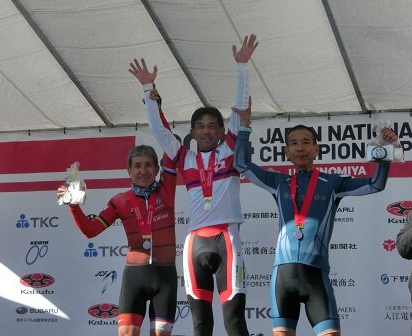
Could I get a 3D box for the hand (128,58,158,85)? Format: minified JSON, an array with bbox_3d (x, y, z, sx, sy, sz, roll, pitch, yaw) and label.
[{"bbox_3d":[-0.357,-0.551,6.350,0.150,0.165,0.055,-24,-3,4],"label":"hand"}]

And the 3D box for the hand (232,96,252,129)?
[{"bbox_3d":[0.212,-0.314,6.300,0.080,0.175,0.100,1,-8,41],"label":"hand"}]

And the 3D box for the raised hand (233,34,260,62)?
[{"bbox_3d":[0.225,-0.685,6.350,0.130,0.175,0.055,17,-3,5],"label":"raised hand"}]

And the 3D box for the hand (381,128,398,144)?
[{"bbox_3d":[1.007,-0.174,6.100,0.092,0.090,0.085,-2,-8,11],"label":"hand"}]

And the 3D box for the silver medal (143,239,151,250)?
[{"bbox_3d":[-0.339,0.442,6.380,0.048,0.055,0.007,-1,-8,6],"label":"silver medal"}]

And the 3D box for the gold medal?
[{"bbox_3d":[0.010,0.219,6.270,0.049,0.058,0.007,-2,-8,7],"label":"gold medal"}]

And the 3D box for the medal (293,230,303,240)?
[{"bbox_3d":[0.500,0.365,6.070,0.048,0.054,0.007,-2,-8,10],"label":"medal"}]

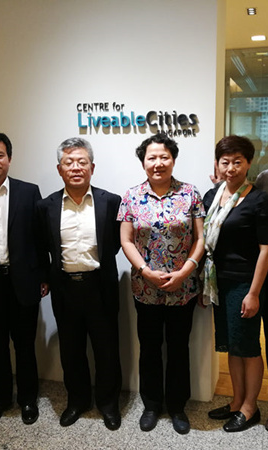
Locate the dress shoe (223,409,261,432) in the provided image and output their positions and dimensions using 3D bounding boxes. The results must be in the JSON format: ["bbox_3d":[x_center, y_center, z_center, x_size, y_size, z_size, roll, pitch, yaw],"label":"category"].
[{"bbox_3d":[0.603,1.080,2.658,0.250,0.085,0.090,-7,12,-32],"label":"dress shoe"}]

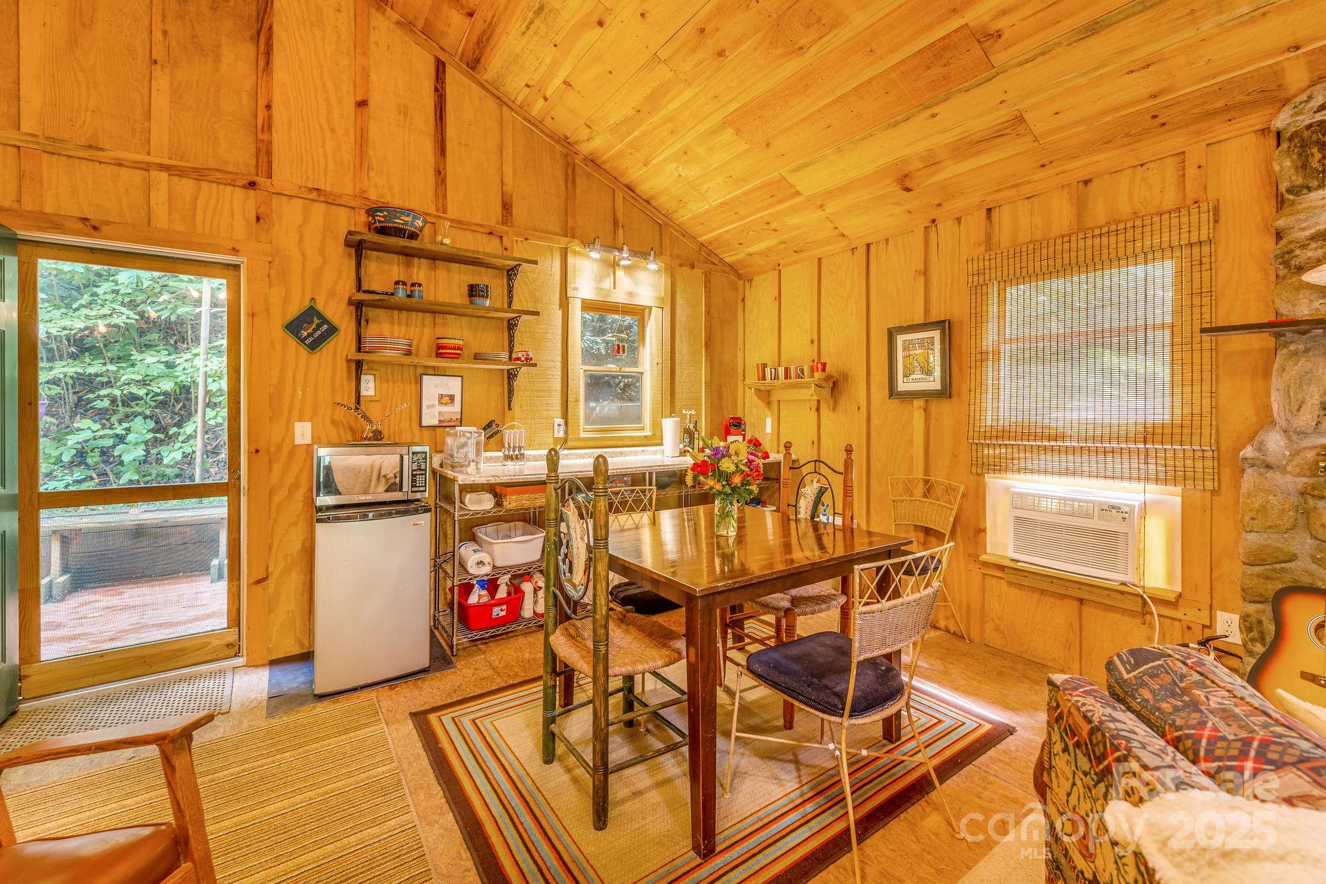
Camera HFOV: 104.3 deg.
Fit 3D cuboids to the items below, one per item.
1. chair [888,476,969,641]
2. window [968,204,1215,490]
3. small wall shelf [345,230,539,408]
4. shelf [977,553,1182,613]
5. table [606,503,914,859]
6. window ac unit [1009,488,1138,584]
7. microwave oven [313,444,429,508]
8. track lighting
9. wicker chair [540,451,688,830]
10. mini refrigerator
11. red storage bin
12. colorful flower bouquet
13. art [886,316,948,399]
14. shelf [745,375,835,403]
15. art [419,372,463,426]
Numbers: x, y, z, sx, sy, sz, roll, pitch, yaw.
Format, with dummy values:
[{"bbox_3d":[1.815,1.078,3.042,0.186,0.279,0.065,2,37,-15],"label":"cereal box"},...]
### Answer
[{"bbox_3d":[1.369,0.675,2.943,0.530,0.880,0.490,-1,2,-34],"label":"chair"},{"bbox_3d":[1.974,-0.403,2.469,0.100,1.170,0.935,-1,3,-32],"label":"window"},{"bbox_3d":[-1.265,-0.661,3.054,1.040,0.940,0.200,-1,2,-33],"label":"small wall shelf"},{"bbox_3d":[1.973,0.698,2.510,0.110,0.125,0.790,-1,2,-34],"label":"shelf"},{"bbox_3d":[0.256,0.758,2.149,1.050,0.770,1.020,-1,3,-32],"label":"table"},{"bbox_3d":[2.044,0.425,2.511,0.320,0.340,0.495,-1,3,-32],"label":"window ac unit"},{"bbox_3d":[-1.432,0.134,2.550,0.462,0.263,0.350,-1,3,-32],"label":"microwave oven"},{"bbox_3d":[-0.296,-1.340,3.704,0.600,0.165,0.140,-1,2,-33],"label":"track lighting"},{"bbox_3d":[-0.156,0.606,1.842,0.420,1.150,0.480,-1,2,-34],"label":"wicker chair"},{"bbox_3d":[-1.508,0.717,2.667,0.475,0.835,0.490,-1,2,-32],"label":"mini refrigerator"},{"bbox_3d":[-1.008,0.933,2.981,0.350,0.165,0.300,-1,2,-33],"label":"red storage bin"},{"bbox_3d":[0.265,0.170,2.110,0.330,0.390,0.330,0,2,0],"label":"colorful flower bouquet"},{"bbox_3d":[1.545,-0.488,3.138,0.035,0.453,0.385,-1,3,-32],"label":"art"},{"bbox_3d":[0.946,-0.355,3.926,0.210,0.220,0.730,-1,2,-34],"label":"shelf"},{"bbox_3d":[-1.330,-0.244,3.102,0.237,0.310,0.020,-1,3,-32],"label":"art"}]

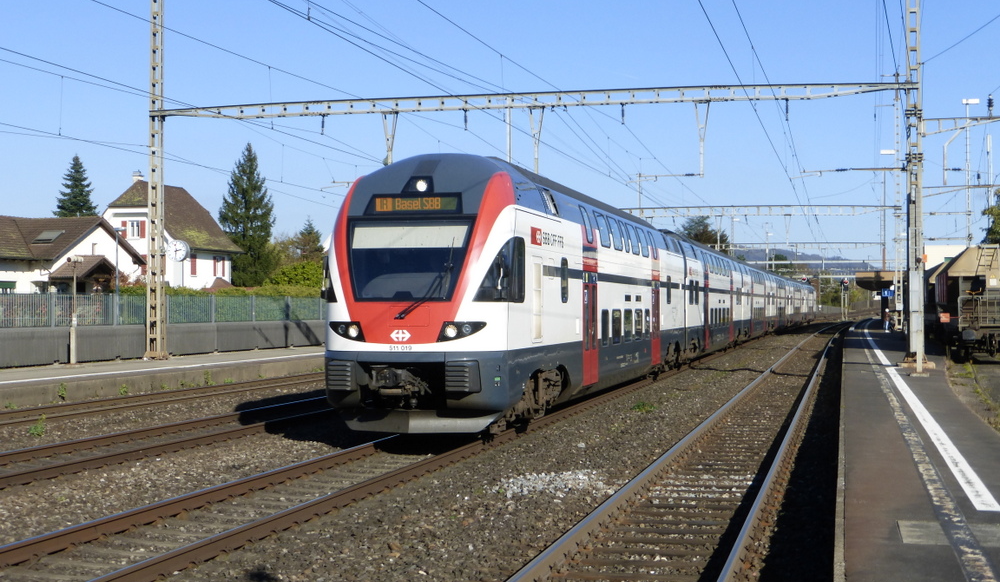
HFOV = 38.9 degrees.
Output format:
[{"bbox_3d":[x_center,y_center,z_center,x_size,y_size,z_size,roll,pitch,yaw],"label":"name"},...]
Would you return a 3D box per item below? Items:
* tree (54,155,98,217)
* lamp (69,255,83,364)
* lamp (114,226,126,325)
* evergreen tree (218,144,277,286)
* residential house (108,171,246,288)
[{"bbox_3d":[-31.116,-3.707,104.000,4.600,12.644,4.600,0,-1,0],"label":"tree"},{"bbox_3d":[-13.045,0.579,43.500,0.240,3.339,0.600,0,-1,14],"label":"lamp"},{"bbox_3d":[-14.478,-0.056,54.000,0.500,4.809,0.220,0,-1,14],"label":"lamp"},{"bbox_3d":[-21.049,-4.728,118.000,5.000,14.970,5.000,0,-1,0],"label":"evergreen tree"},{"bbox_3d":[-25.300,-3.080,106.200,8.800,11.422,10.400,0,-1,14],"label":"residential house"}]

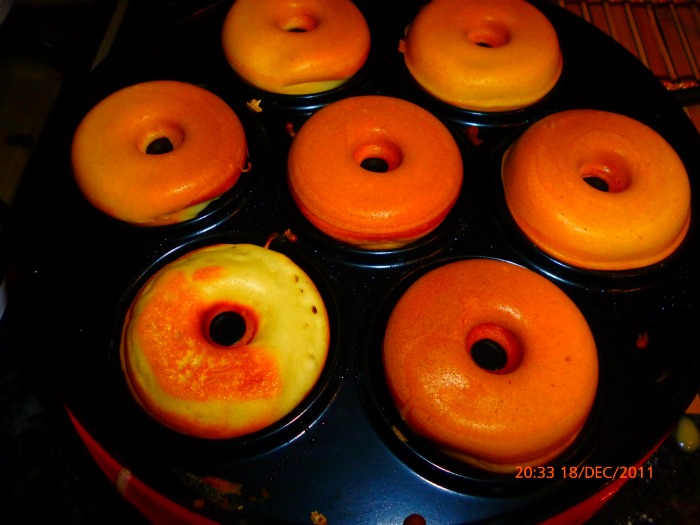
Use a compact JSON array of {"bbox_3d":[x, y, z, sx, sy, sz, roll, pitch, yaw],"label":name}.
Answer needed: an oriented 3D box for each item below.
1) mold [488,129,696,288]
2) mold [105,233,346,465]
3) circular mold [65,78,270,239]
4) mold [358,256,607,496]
[{"bbox_3d":[0.100,-0.023,0.242,0.086,0.019,0.086,1,60,-1],"label":"mold"},{"bbox_3d":[-0.043,0.030,0.208,0.086,0.019,0.086,1,60,-1],"label":"mold"},{"bbox_3d":[-0.080,-0.044,0.250,0.086,0.019,0.086,1,60,-1],"label":"circular mold"},{"bbox_3d":[0.046,0.040,0.204,0.086,0.019,0.086,1,60,-1],"label":"mold"}]

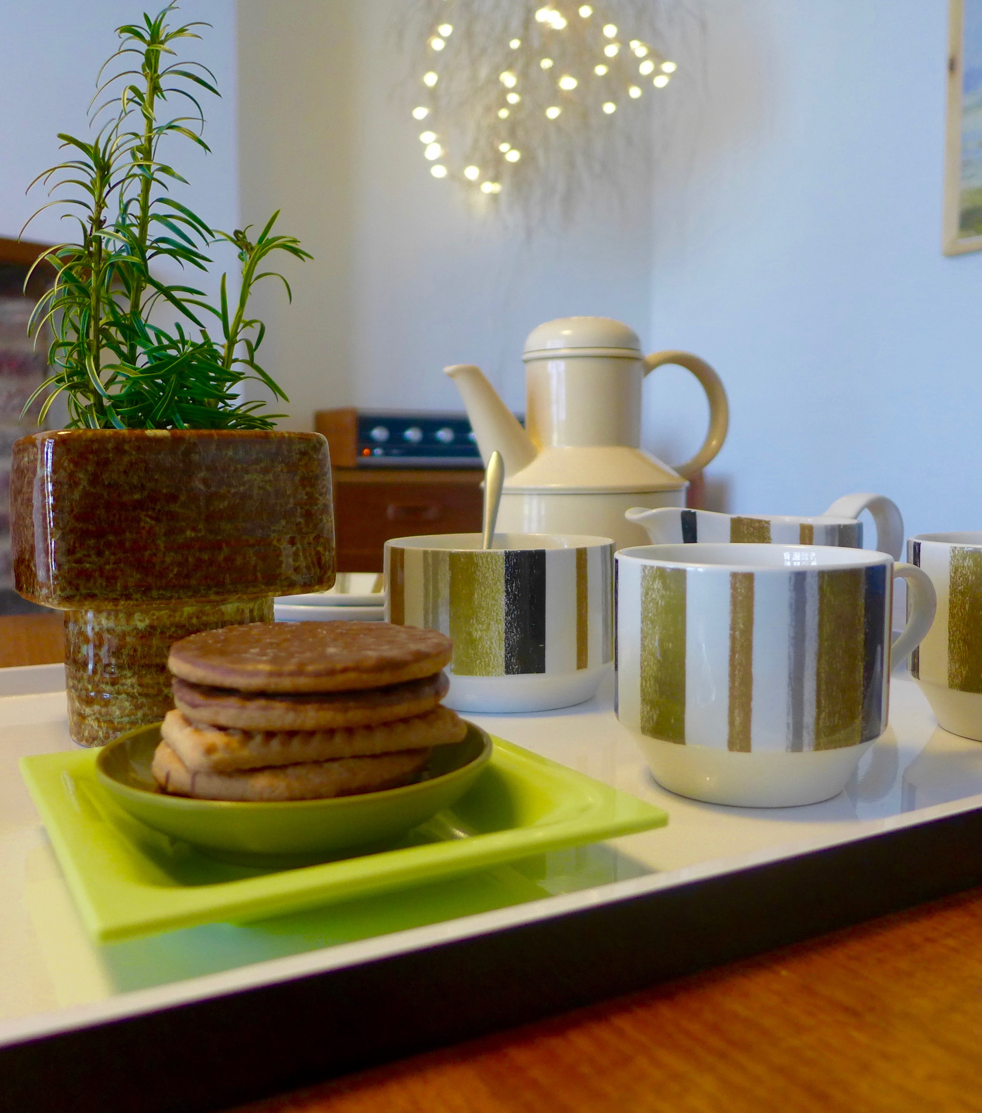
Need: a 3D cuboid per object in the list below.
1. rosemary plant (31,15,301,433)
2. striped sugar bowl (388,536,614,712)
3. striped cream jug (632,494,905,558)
[{"bbox_3d":[-0.119,-0.116,0.369,0.099,0.159,0.081,-3,6,-33],"label":"rosemary plant"},{"bbox_3d":[0.003,0.026,0.447,0.098,0.065,0.098,0,5,0],"label":"striped sugar bowl"},{"bbox_3d":[0.132,0.014,0.478,0.149,0.085,0.098,-1,5,-18],"label":"striped cream jug"}]

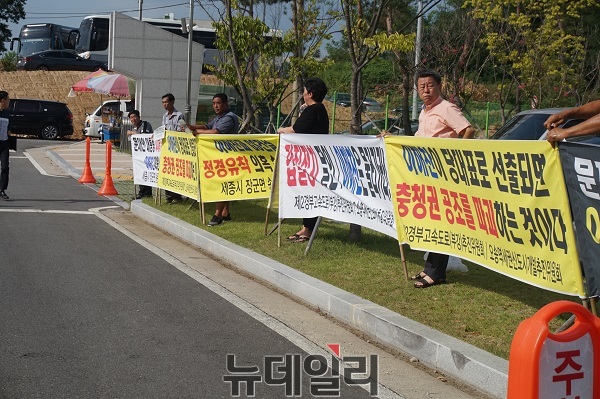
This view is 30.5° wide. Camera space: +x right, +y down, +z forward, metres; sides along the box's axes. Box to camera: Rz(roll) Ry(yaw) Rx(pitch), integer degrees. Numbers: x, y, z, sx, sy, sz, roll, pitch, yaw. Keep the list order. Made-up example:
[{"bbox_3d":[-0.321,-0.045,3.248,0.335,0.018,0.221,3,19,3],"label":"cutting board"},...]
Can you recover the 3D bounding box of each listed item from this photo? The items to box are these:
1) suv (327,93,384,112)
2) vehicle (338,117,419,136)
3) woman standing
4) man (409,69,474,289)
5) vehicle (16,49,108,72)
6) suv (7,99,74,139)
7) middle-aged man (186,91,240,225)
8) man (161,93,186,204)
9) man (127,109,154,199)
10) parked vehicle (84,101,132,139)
[{"bbox_3d":[4.141,-7.273,82.000,1.820,1.450,4.650,0,6,-38],"label":"suv"},{"bbox_3d":[4.301,-3.685,61.000,4.650,1.470,1.830,1,5,-22],"label":"vehicle"},{"bbox_3d":[0.046,-0.408,11.200,0.480,1.640,0.520,3,4,0],"label":"woman standing"},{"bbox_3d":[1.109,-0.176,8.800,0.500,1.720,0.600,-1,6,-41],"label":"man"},{"bbox_3d":[-12.508,-7.203,58.500,4.900,1.470,1.860,2,5,-19],"label":"vehicle"},{"bbox_3d":[-12.500,-3.651,48.800,5.050,1.760,1.950,3,4,-5],"label":"suv"},{"bbox_3d":[-1.102,-0.510,14.000,0.580,1.670,0.550,0,5,-32],"label":"middle-aged man"},{"bbox_3d":[-1.957,-0.789,17.000,0.520,1.690,0.400,6,6,38],"label":"man"},{"bbox_3d":[-2.610,-0.758,18.100,0.480,1.450,0.520,-1,6,-41],"label":"man"},{"bbox_3d":[-7.650,-3.722,51.500,5.000,1.970,1.750,2,4,-9],"label":"parked vehicle"}]

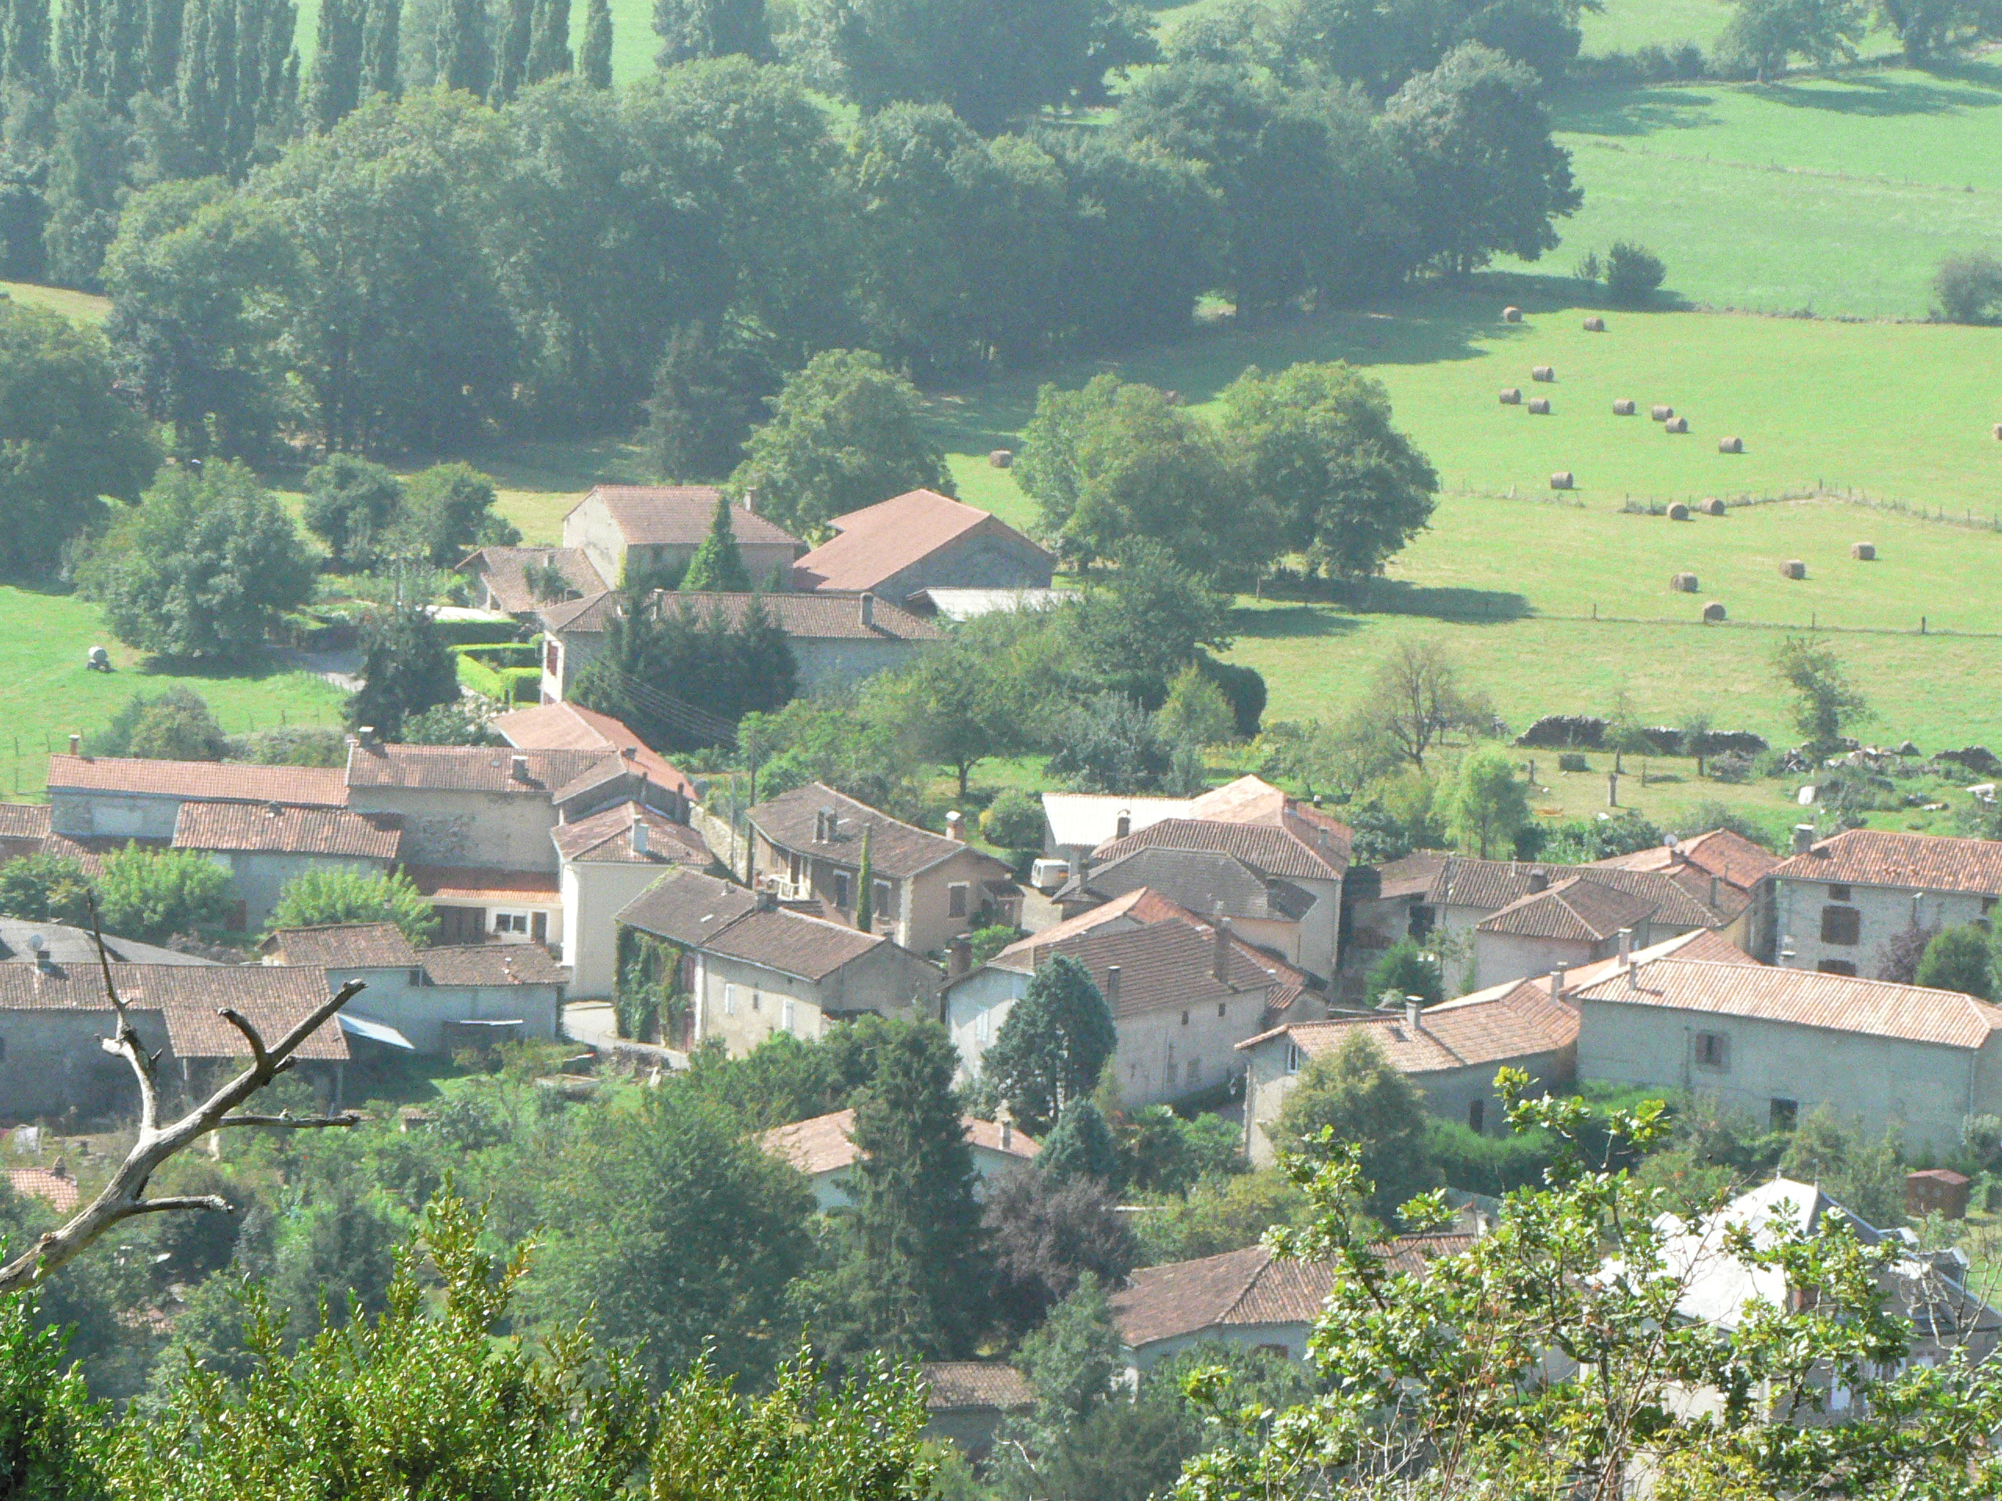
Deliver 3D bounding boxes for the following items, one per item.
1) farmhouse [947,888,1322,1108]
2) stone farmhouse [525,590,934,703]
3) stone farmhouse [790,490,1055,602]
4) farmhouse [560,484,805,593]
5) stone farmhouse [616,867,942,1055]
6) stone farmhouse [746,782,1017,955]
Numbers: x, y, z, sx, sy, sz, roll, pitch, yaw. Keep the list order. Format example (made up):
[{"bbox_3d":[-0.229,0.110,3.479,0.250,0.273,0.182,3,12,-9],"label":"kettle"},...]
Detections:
[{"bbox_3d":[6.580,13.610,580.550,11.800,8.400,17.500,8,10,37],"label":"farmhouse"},{"bbox_3d":[-16.990,-6.920,702.810,25.000,7.900,9.200,1,8,-10],"label":"stone farmhouse"},{"bbox_3d":[-4.680,-13.260,746.700,12.600,7.600,14.500,-1,8,-20],"label":"stone farmhouse"},{"bbox_3d":[-21.790,-14.000,748.060,12.300,7.800,12.800,-1,8,-18],"label":"farmhouse"},{"bbox_3d":[-11.780,12.360,580.040,7.800,8.300,22.800,-2,9,-28],"label":"stone farmhouse"},{"bbox_3d":[-6.630,7.000,627.260,8.200,6.500,21.000,-2,9,-28],"label":"stone farmhouse"}]

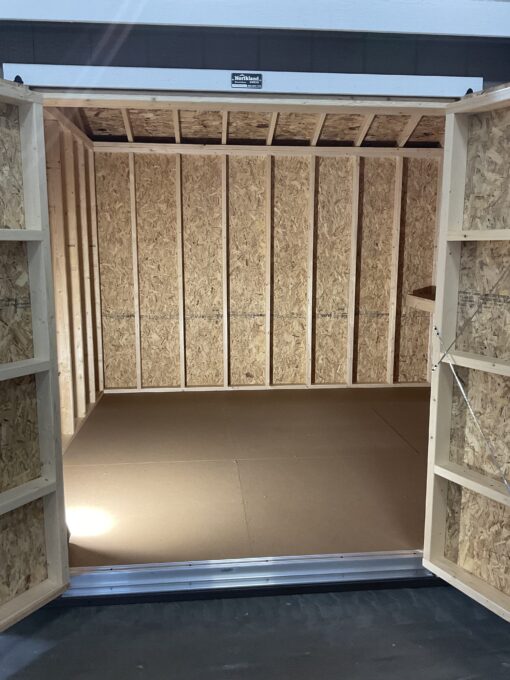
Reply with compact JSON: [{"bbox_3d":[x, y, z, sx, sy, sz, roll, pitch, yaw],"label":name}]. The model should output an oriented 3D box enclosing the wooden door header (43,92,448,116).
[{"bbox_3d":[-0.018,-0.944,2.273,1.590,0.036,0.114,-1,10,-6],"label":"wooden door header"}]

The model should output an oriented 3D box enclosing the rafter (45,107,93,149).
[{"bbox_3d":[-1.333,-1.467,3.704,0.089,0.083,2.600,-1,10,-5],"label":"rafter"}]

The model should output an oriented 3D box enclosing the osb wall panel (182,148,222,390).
[{"bbox_3d":[-0.487,-0.621,5.357,0.368,2.154,0.013,-1,9,-5],"label":"osb wall panel"}]

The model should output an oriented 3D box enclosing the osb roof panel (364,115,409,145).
[{"bbox_3d":[1.155,-1.897,5.048,0.368,0.013,0.508,-1,-11,-5],"label":"osb roof panel"}]

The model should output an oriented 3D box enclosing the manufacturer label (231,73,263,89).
[{"bbox_3d":[-0.029,-0.960,2.115,0.112,0.052,0.003,-1,9,-5],"label":"manufacturer label"}]

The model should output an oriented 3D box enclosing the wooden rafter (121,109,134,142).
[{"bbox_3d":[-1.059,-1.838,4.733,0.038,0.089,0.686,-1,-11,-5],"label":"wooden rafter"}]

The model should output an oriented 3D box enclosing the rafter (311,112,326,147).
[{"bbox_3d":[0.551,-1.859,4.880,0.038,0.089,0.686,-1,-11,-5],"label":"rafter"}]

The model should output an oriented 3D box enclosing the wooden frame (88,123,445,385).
[{"bbox_3d":[0.188,-0.654,5.363,3.327,2.292,0.097,-1,9,-5],"label":"wooden frame"}]

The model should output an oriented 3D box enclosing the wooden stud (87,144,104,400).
[{"bbox_3d":[-1.456,-0.589,5.148,0.089,2.154,0.038,-1,9,-5],"label":"wooden stud"}]

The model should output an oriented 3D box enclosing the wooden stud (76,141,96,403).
[{"bbox_3d":[-1.419,-0.523,4.752,0.089,2.154,0.038,-1,9,-5],"label":"wooden stud"}]

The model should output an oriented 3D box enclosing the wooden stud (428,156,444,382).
[{"bbox_3d":[1.744,-0.642,5.511,0.038,2.154,0.089,-1,9,-5],"label":"wooden stud"}]

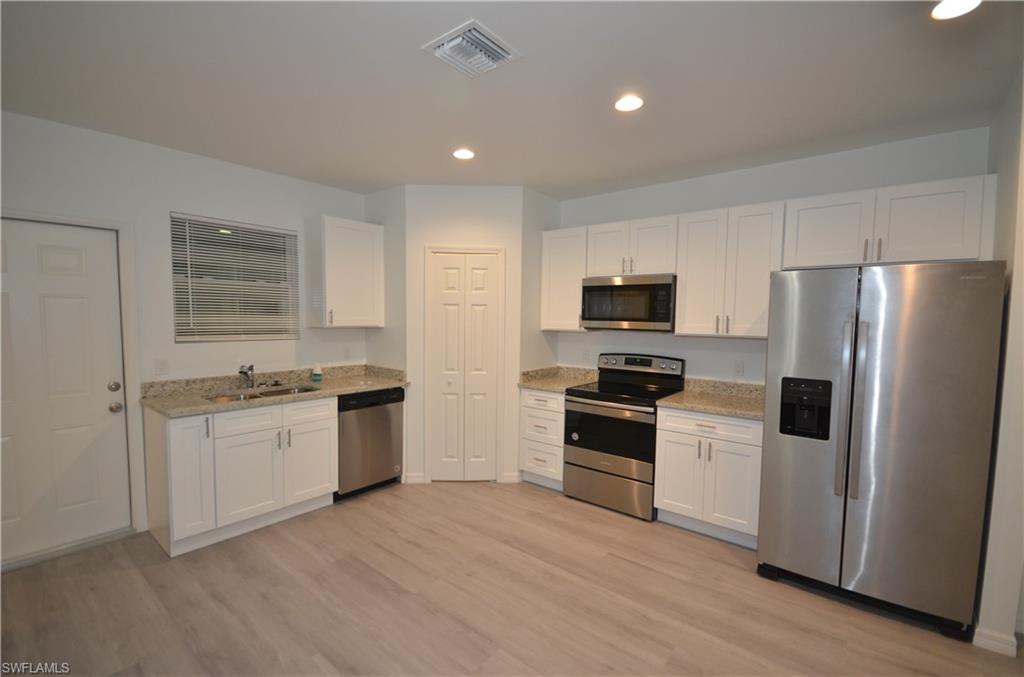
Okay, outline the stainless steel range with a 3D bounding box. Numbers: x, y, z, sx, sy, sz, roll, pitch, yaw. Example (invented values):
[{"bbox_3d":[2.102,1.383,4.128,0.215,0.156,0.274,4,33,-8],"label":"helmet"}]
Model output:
[{"bbox_3d":[0.915,0.752,3.513,0.755,1.160,0.667,3,3,38],"label":"stainless steel range"}]

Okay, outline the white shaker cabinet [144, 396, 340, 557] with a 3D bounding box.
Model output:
[{"bbox_3d":[-1.887,0.862,3.037,0.615,0.868,1.053,3,3,38],"label":"white shaker cabinet"}]

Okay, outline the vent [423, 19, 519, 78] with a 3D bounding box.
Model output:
[{"bbox_3d":[-0.171,-1.238,1.862,0.303,0.028,0.304,3,4,36],"label":"vent"}]

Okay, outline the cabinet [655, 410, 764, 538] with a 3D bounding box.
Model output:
[{"bbox_3d":[1.512,0.912,3.178,0.672,0.820,0.620,3,4,36],"label":"cabinet"}]

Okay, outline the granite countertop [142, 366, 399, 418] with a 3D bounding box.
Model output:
[{"bbox_3d":[-1.678,0.356,3.248,0.647,0.143,1.714,3,3,38],"label":"granite countertop"}]

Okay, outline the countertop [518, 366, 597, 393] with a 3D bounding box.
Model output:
[{"bbox_3d":[0.444,0.374,3.927,0.465,0.143,0.650,3,4,36],"label":"countertop"}]

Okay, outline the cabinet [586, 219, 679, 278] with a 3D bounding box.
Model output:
[{"bbox_3d":[1.056,-0.728,3.593,0.774,0.457,0.327,3,3,38],"label":"cabinet"}]

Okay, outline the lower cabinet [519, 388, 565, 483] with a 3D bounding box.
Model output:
[{"bbox_3d":[0.450,0.856,3.962,0.451,0.820,0.620,3,4,36],"label":"lower cabinet"}]

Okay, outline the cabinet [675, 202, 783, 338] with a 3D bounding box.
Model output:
[{"bbox_3d":[1.643,-0.474,3.206,0.687,0.918,0.325,3,4,36],"label":"cabinet"}]

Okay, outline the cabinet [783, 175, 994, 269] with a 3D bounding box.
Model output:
[{"bbox_3d":[2.307,-0.677,2.706,0.958,0.447,0.325,3,4,36],"label":"cabinet"}]

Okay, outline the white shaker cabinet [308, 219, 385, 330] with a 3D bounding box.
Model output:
[{"bbox_3d":[-1.488,-0.567,3.840,0.325,0.918,0.555,3,4,39],"label":"white shaker cabinet"}]

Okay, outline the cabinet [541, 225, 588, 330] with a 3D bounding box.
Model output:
[{"bbox_3d":[0.565,-0.530,4.001,0.467,0.918,0.325,3,4,36],"label":"cabinet"}]

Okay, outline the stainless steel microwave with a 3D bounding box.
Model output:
[{"bbox_3d":[1.029,-0.290,3.573,0.758,0.422,0.413,3,3,38],"label":"stainless steel microwave"}]

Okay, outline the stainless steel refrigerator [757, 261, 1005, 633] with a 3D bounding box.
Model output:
[{"bbox_3d":[1.998,0.514,2.425,0.905,1.768,0.900,3,3,38],"label":"stainless steel refrigerator"}]

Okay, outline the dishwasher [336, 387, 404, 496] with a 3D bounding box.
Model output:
[{"bbox_3d":[-1.372,0.850,3.670,0.610,0.862,0.604,3,3,38],"label":"dishwasher"}]

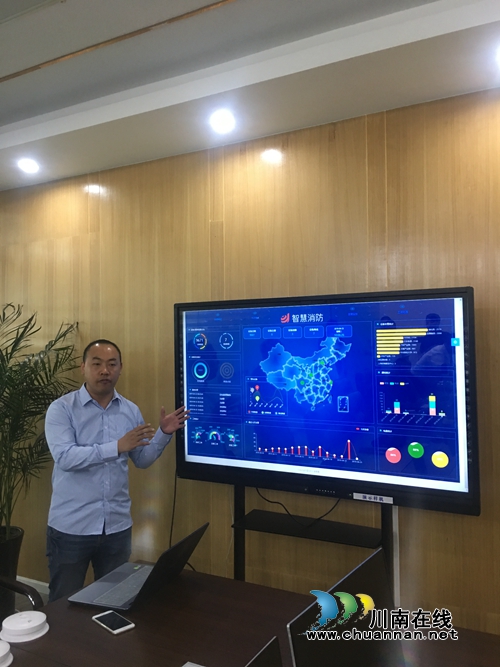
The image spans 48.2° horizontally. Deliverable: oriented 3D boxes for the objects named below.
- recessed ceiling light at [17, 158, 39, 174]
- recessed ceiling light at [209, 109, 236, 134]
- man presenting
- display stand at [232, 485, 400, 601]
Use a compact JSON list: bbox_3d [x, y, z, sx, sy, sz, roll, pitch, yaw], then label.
[{"bbox_3d":[-1.380,-1.053,3.474,0.130,0.050,0.130,-1,-1,29],"label":"recessed ceiling light"},{"bbox_3d":[-0.138,-1.075,2.794,0.130,0.050,0.130,-1,-1,0],"label":"recessed ceiling light"},{"bbox_3d":[-0.561,0.884,2.368,0.570,1.710,0.500,0,-1,-34],"label":"man presenting"},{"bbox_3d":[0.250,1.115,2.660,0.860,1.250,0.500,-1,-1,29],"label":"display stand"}]

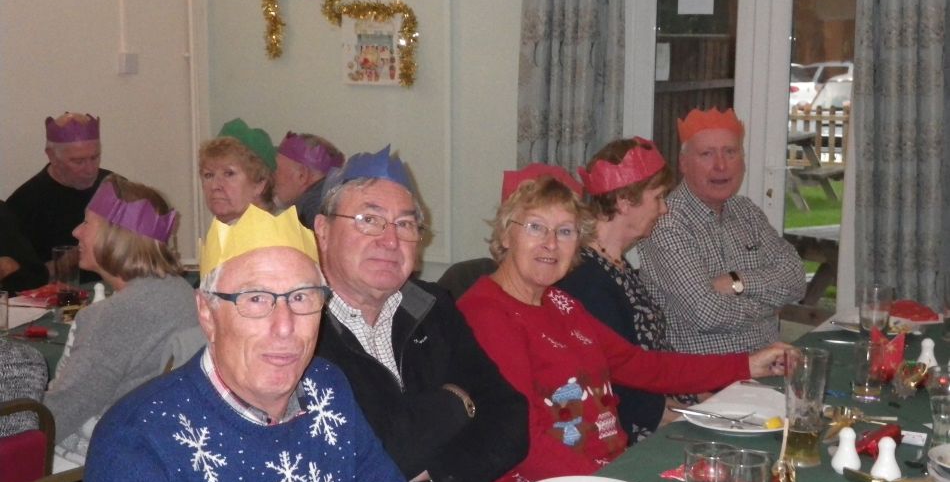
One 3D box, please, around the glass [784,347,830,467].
[{"bbox_3d":[0.585,0.295,2.268,0.078,0.195,0.078,0,8,0],"label":"glass"}]

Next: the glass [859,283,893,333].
[{"bbox_3d":[1.068,0.175,3.417,0.083,0.110,0.083,0,8,0],"label":"glass"}]

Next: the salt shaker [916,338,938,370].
[{"bbox_3d":[1.033,0.264,2.922,0.050,0.075,0.050,0,8,0],"label":"salt shaker"}]

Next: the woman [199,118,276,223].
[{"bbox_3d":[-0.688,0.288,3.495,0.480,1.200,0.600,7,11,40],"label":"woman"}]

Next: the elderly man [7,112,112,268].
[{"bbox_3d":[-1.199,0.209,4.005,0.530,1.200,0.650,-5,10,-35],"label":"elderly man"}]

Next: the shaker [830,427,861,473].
[{"bbox_3d":[0.647,0.361,2.230,0.050,0.075,0.050,0,8,0],"label":"shaker"}]

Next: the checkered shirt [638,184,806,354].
[{"bbox_3d":[0.650,0.113,3.369,0.470,0.530,0.310,-2,9,-17],"label":"checkered shirt"}]

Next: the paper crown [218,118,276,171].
[{"bbox_3d":[-0.609,-0.260,3.500,0.165,0.110,0.175,24,-9,11],"label":"paper crown"}]

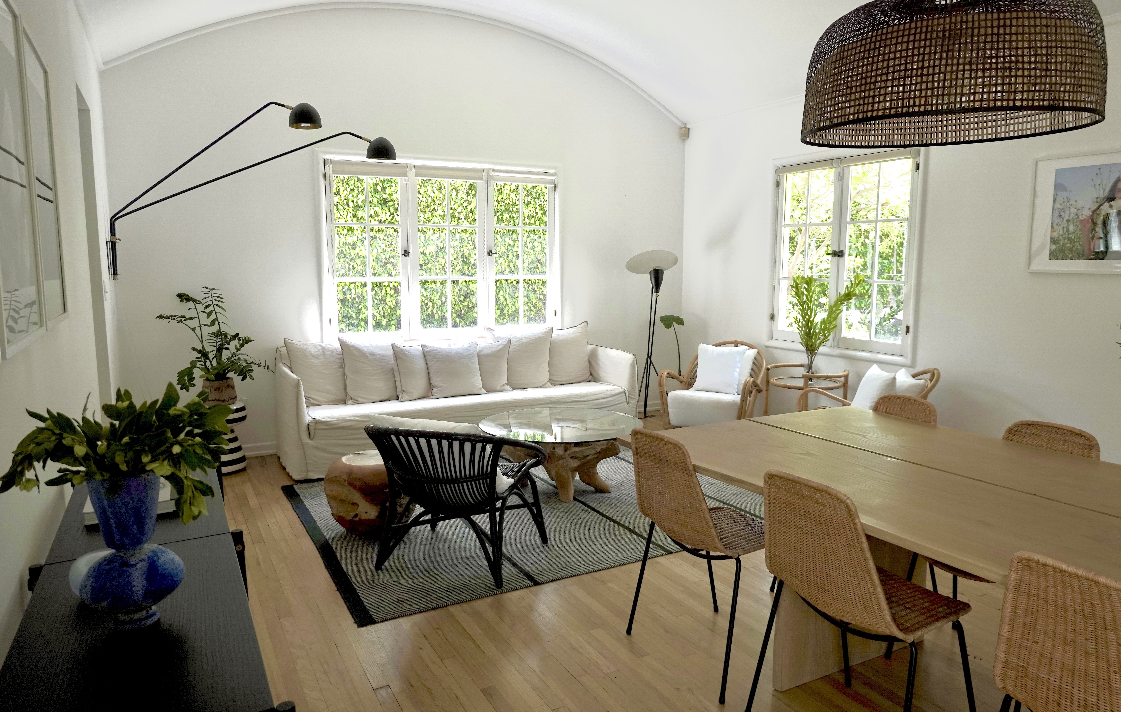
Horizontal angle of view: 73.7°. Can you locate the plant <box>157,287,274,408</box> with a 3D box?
[{"bbox_3d":[-2.234,-0.061,4.841,0.640,0.770,0.540,-4,8,-28],"label":"plant"}]

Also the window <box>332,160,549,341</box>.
[{"bbox_3d":[-0.868,-0.785,5.853,1.860,1.330,0.090,-4,8,-28],"label":"window"}]

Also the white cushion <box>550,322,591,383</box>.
[{"bbox_3d":[0.020,-0.021,6.002,0.520,0.500,0.180,-4,-6,-28],"label":"white cushion"}]

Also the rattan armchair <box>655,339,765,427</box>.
[{"bbox_3d":[1.226,0.275,5.727,0.700,0.765,0.700,5,9,34],"label":"rattan armchair"}]

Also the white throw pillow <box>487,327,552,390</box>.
[{"bbox_3d":[-0.304,0.026,5.744,0.540,0.500,0.180,-4,-6,-28],"label":"white throw pillow"}]

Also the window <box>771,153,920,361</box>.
[{"bbox_3d":[2.005,-0.724,5.373,0.090,1.330,1.250,-4,8,-28],"label":"window"}]

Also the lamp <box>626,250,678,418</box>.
[{"bbox_3d":[0.824,-0.184,6.573,0.470,1.460,0.430,0,7,0],"label":"lamp"}]

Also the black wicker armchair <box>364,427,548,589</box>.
[{"bbox_3d":[-0.479,0.641,3.637,0.812,0.705,0.681,3,8,21],"label":"black wicker armchair"}]

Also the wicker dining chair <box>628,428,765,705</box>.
[{"bbox_3d":[0.554,0.691,2.726,0.522,0.834,0.551,-4,8,-27],"label":"wicker dining chair"}]

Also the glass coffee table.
[{"bbox_3d":[0.009,0.641,4.727,1.032,0.426,1.032,0,7,0],"label":"glass coffee table"}]

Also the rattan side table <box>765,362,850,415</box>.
[{"bbox_3d":[1.732,0.401,5.284,0.530,0.620,0.530,-4,8,-28],"label":"rattan side table"}]

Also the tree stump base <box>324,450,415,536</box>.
[{"bbox_3d":[-1.055,0.746,4.138,0.510,0.371,0.510,-2,8,-16],"label":"tree stump base"}]

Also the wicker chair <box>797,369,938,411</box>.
[{"bbox_3d":[1.927,0.465,4.726,0.696,0.768,0.754,1,7,8],"label":"wicker chair"}]

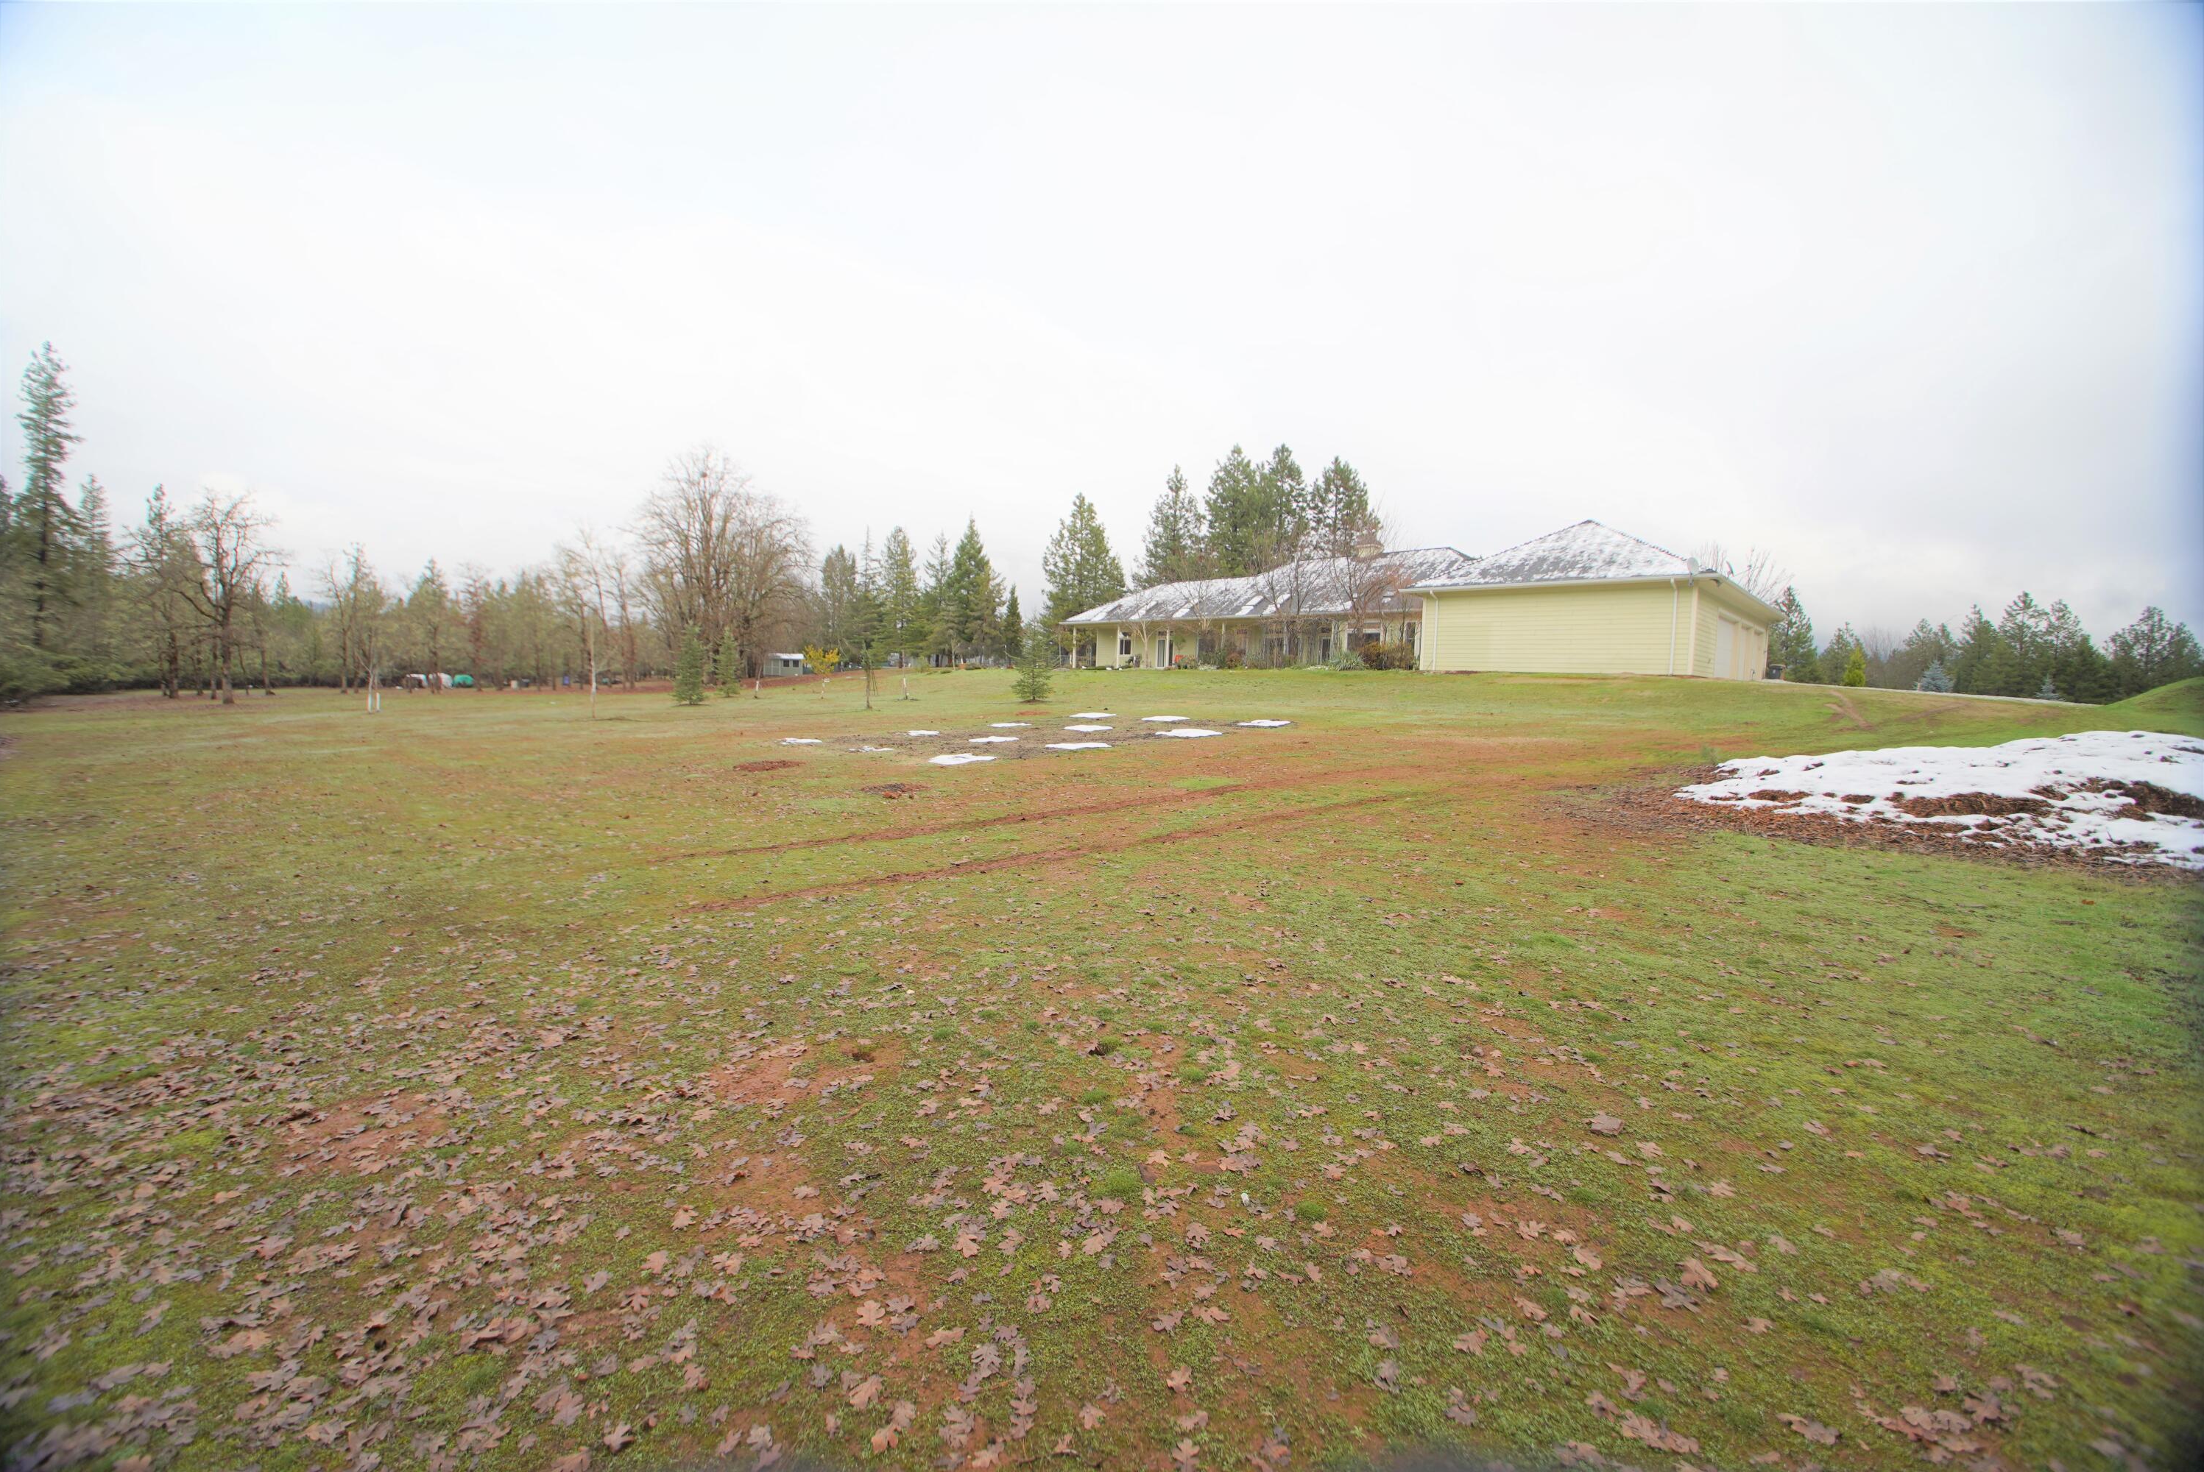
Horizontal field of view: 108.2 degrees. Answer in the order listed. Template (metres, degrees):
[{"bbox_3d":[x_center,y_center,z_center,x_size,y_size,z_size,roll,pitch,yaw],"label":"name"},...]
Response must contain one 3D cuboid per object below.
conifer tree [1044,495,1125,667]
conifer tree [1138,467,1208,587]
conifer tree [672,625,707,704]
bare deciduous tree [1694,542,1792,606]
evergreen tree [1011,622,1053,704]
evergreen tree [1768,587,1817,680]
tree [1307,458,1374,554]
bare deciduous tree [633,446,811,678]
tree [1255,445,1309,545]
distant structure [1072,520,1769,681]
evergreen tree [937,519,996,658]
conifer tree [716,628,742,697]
[{"bbox_3d":[-1.320,-11.947,61.000,6.400,13.070,6.400,1,4,0],"label":"conifer tree"},{"bbox_3d":[6.047,-14.559,69.000,6.200,17.470,6.200,1,4,0],"label":"conifer tree"},{"bbox_3d":[-17.507,-2.999,33.869,1.500,3.360,1.500,1,4,0],"label":"conifer tree"},{"bbox_3d":[42.494,-8.258,53.000,6.600,9.180,6.600,1,4,0],"label":"bare deciduous tree"},{"bbox_3d":[-2.292,-2.423,26.395,1.400,2.670,1.400,1,4,0],"label":"evergreen tree"},{"bbox_3d":[51.872,-7.661,60.000,4.200,7.010,4.200,1,4,0],"label":"evergreen tree"},{"bbox_3d":[20.081,-14.354,67.000,5.800,17.980,5.800,1,4,0],"label":"tree"},{"bbox_3d":[-29.511,-13.098,61.298,13.800,17.930,13.800,1,4,0],"label":"bare deciduous tree"},{"bbox_3d":[15.454,-15.454,69.000,5.400,19.560,5.400,1,4,0],"label":"tree"},{"bbox_3d":[13.774,-7.648,48.748,41.690,7.620,23.180,6,6,45],"label":"distant structure"},{"bbox_3d":[-12.005,-12.719,71.491,5.600,13.010,5.600,1,4,0],"label":"evergreen tree"},{"bbox_3d":[-18.188,-3.612,38.869,1.300,3.350,1.300,1,4,0],"label":"conifer tree"}]

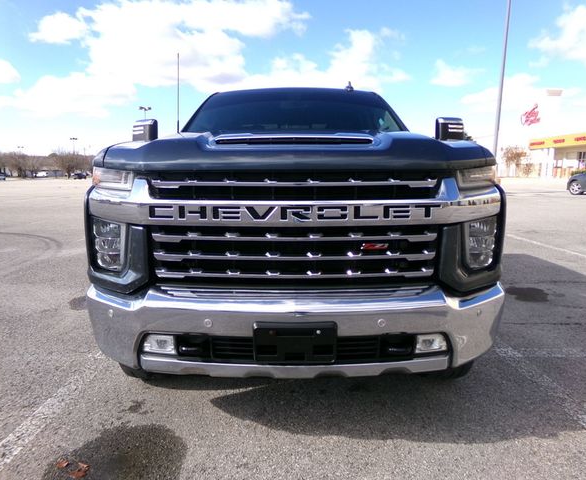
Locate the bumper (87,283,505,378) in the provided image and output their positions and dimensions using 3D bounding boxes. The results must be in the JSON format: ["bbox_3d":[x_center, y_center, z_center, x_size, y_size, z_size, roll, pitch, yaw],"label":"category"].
[{"bbox_3d":[0.013,0.340,1.985,1.980,0.335,0.420,0,9,1],"label":"bumper"}]

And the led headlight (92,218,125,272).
[{"bbox_3d":[-0.840,0.027,1.997,0.170,0.245,0.130,2,9,13],"label":"led headlight"}]

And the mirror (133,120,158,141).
[{"bbox_3d":[-1.127,-0.734,3.326,0.200,0.320,0.150,0,9,1],"label":"mirror"}]

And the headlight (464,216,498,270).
[{"bbox_3d":[0.855,0.014,2.016,0.170,0.245,0.130,-2,9,-11],"label":"headlight"}]

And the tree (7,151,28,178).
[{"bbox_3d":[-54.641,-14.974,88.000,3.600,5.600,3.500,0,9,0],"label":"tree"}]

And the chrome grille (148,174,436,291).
[{"bbox_3d":[0.008,-0.043,1.845,1.180,0.480,0.130,0,9,1],"label":"chrome grille"}]

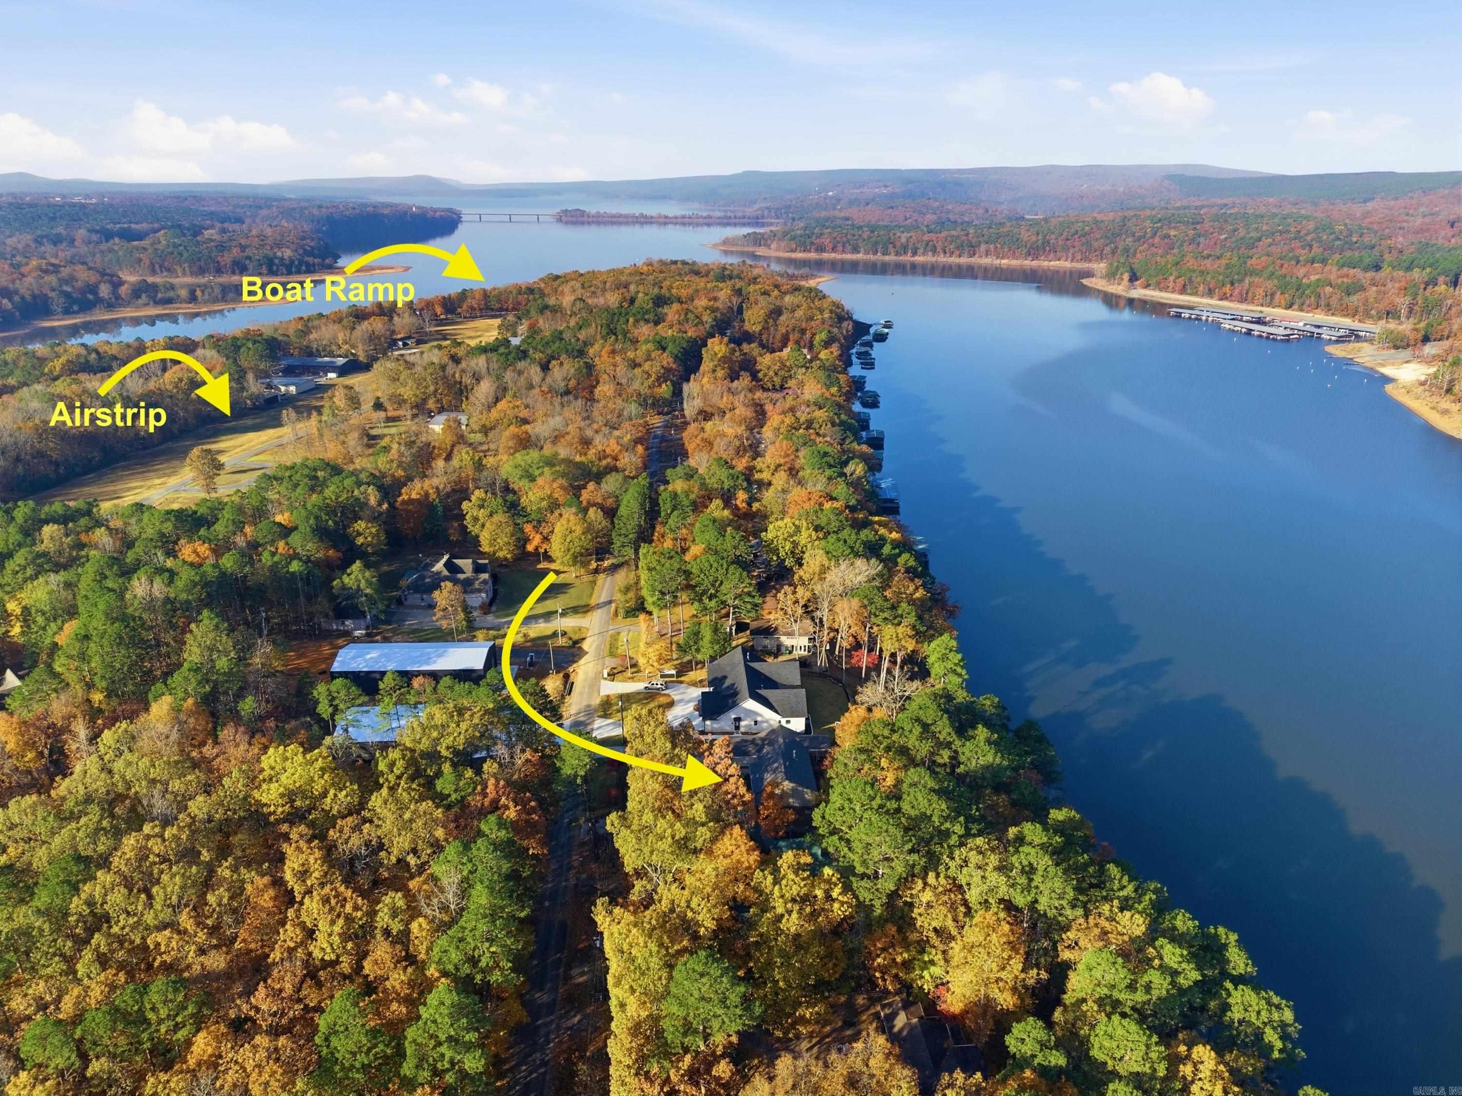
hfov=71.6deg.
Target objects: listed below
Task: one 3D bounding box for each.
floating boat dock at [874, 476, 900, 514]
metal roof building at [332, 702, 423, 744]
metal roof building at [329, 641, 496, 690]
[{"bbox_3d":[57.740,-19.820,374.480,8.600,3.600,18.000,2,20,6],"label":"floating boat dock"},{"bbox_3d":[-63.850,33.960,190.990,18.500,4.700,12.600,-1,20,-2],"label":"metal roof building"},{"bbox_3d":[-65.890,24.530,212.380,30.770,7.270,12.870,-1,20,-2],"label":"metal roof building"}]

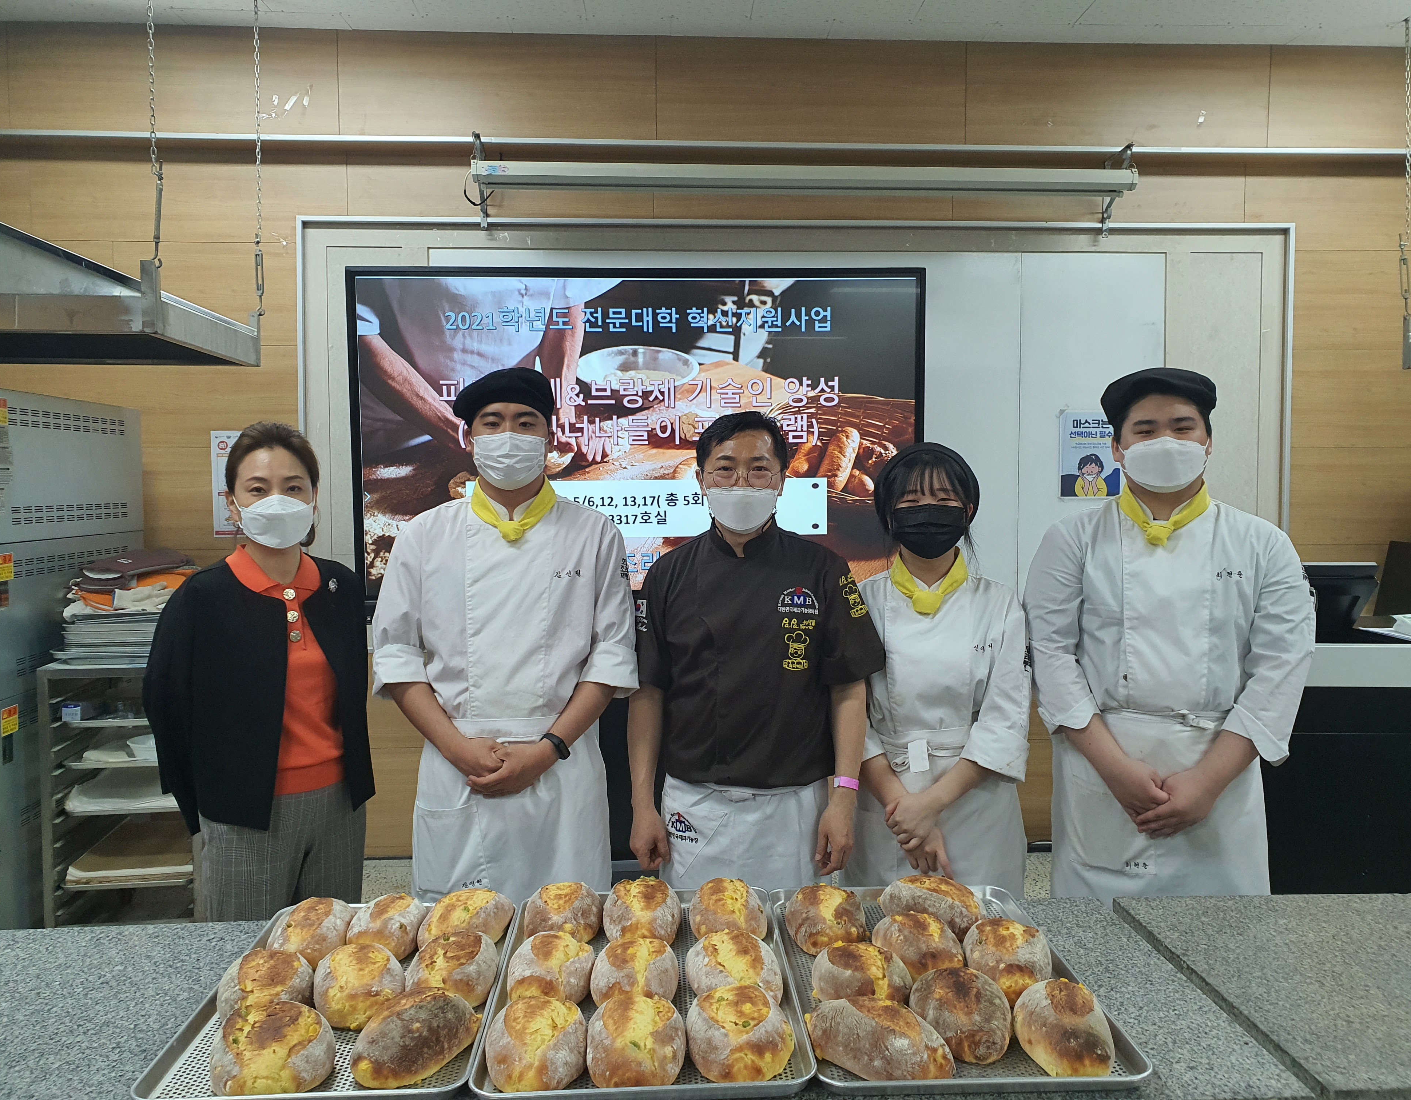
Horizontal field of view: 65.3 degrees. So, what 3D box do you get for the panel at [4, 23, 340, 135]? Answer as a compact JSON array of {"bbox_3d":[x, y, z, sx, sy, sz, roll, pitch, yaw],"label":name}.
[{"bbox_3d":[-1.980,-1.757,4.112,1.200,0.400,0.025,0,4,-3],"label":"panel"}]

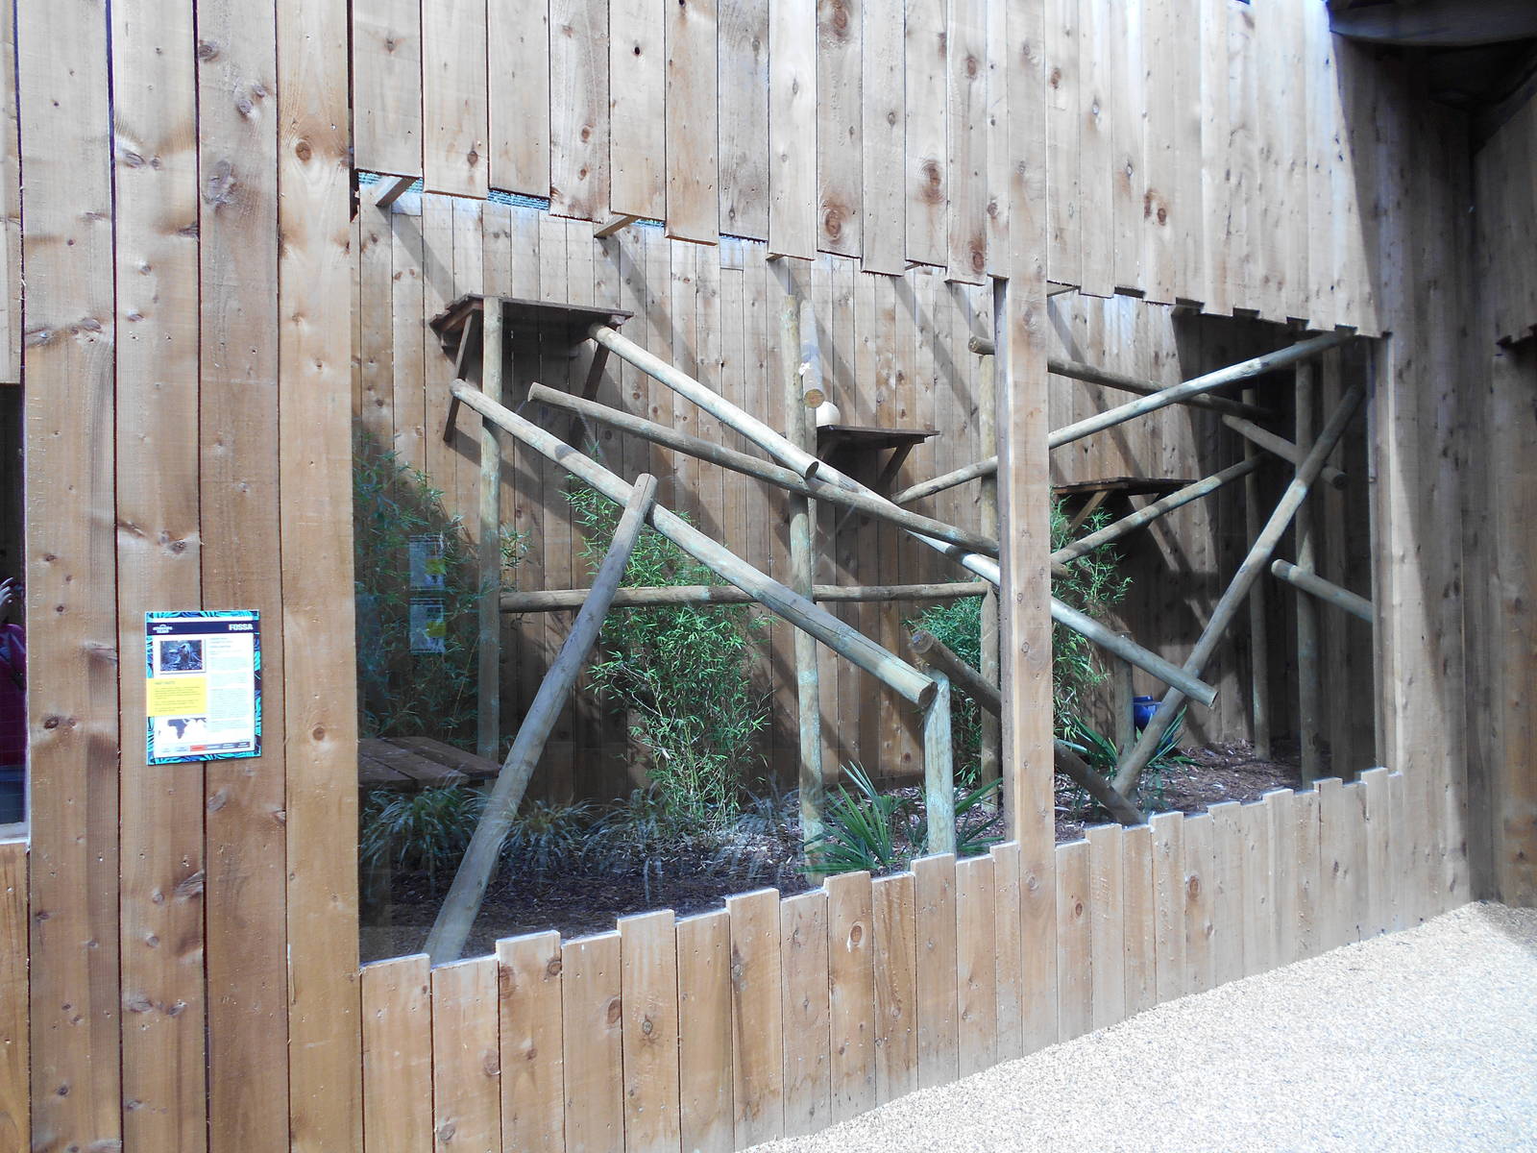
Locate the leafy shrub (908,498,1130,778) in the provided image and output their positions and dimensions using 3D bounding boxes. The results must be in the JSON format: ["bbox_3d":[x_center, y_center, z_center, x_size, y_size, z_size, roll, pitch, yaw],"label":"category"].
[{"bbox_3d":[1.486,0.390,6.853,1.150,1.660,0.950,-1,0,-32],"label":"leafy shrub"}]

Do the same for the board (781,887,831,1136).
[{"bbox_3d":[0.096,1.167,3.075,0.148,0.628,0.023,-1,0,-32],"label":"board"}]

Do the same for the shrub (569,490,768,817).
[{"bbox_3d":[-0.525,0.411,6.040,0.950,1.730,0.700,-1,1,-30],"label":"shrub"}]

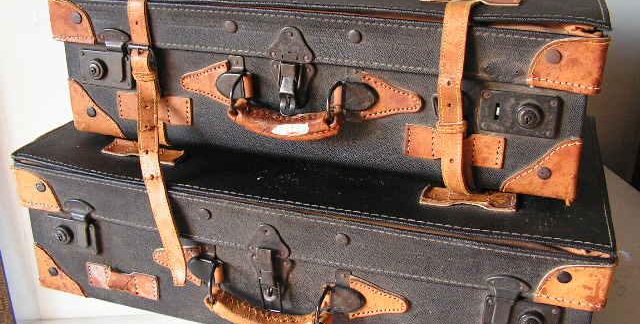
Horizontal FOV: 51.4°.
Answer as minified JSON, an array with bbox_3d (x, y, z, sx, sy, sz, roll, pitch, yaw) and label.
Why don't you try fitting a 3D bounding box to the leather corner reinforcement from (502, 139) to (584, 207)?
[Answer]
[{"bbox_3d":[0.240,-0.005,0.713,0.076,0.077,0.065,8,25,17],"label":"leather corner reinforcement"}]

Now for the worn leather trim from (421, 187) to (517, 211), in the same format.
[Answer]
[{"bbox_3d":[0.156,0.037,0.695,0.097,0.009,0.040,8,25,16],"label":"worn leather trim"}]

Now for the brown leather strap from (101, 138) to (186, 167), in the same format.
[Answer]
[{"bbox_3d":[-0.204,-0.015,0.769,0.099,0.012,0.038,8,27,16],"label":"brown leather strap"}]

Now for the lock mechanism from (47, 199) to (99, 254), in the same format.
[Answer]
[{"bbox_3d":[-0.302,0.078,0.804,0.075,0.071,0.018,8,25,16],"label":"lock mechanism"}]

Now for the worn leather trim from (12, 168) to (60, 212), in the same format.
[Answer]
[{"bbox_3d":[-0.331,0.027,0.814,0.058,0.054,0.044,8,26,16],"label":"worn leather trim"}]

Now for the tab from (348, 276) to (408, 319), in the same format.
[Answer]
[{"bbox_3d":[0.059,0.151,0.712,0.077,0.058,0.009,8,25,16],"label":"tab"}]

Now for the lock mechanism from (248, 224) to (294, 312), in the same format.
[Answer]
[{"bbox_3d":[-0.056,0.118,0.726,0.045,0.105,0.021,8,26,16],"label":"lock mechanism"}]

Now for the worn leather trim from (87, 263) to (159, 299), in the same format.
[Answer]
[{"bbox_3d":[-0.237,0.145,0.792,0.096,0.035,0.012,8,27,16],"label":"worn leather trim"}]

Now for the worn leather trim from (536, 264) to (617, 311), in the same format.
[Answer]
[{"bbox_3d":[0.237,0.110,0.622,0.062,0.051,0.032,8,27,16],"label":"worn leather trim"}]

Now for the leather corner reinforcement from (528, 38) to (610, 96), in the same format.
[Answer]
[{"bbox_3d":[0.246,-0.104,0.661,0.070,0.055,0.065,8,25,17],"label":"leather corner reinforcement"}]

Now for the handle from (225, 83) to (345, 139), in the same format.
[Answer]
[{"bbox_3d":[-0.038,-0.059,0.715,0.132,0.051,0.045,8,26,17],"label":"handle"}]

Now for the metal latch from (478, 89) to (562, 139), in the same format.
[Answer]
[{"bbox_3d":[0.188,-0.042,0.631,0.075,0.042,0.018,8,27,18],"label":"metal latch"}]

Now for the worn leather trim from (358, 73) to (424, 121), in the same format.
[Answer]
[{"bbox_3d":[0.070,-0.065,0.702,0.078,0.056,0.006,8,26,17],"label":"worn leather trim"}]

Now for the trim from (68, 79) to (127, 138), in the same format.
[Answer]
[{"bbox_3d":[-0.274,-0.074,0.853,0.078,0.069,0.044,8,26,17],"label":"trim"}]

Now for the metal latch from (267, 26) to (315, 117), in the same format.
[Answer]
[{"bbox_3d":[-0.029,-0.092,0.690,0.050,0.091,0.022,8,27,18],"label":"metal latch"}]

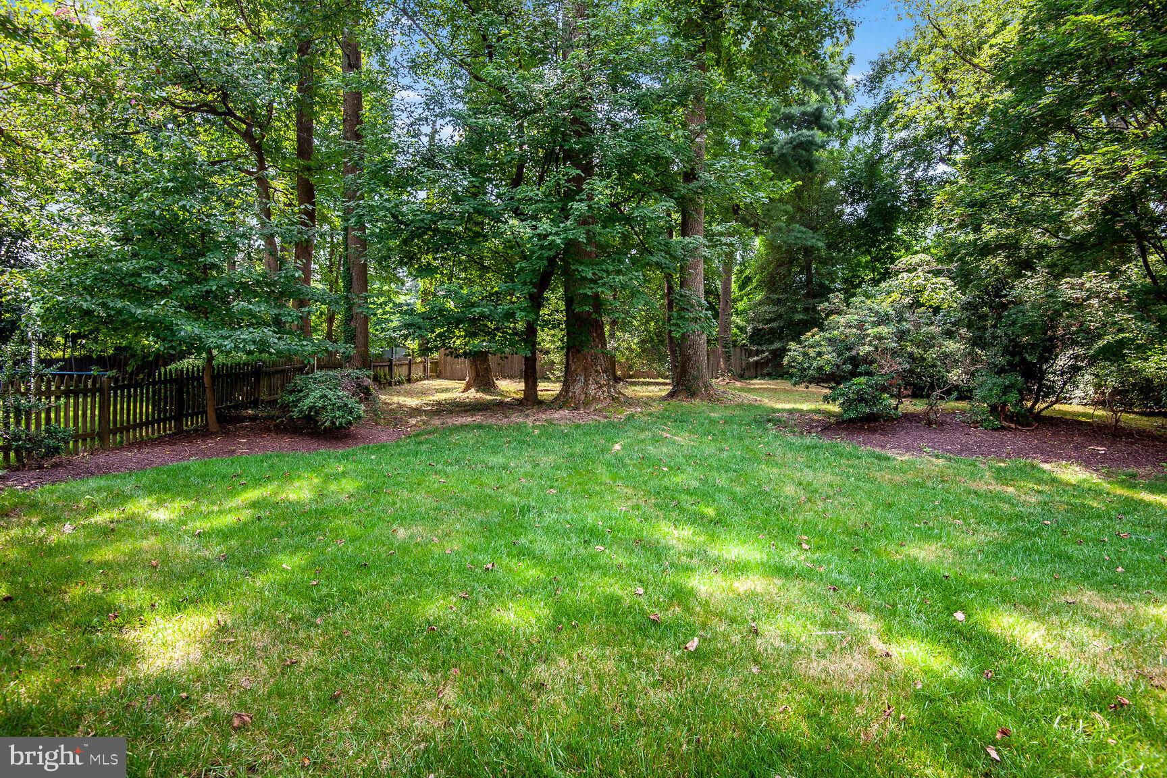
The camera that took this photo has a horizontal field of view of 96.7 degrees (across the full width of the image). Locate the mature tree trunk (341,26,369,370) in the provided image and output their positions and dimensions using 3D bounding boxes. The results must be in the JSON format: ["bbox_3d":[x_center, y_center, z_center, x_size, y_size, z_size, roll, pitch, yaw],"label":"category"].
[{"bbox_3d":[-8.001,-6.321,18.200,0.950,12.260,0.850,0,1,0],"label":"mature tree trunk"}]

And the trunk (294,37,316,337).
[{"bbox_3d":[-11.281,-7.699,21.000,0.850,13.110,0.750,0,1,0],"label":"trunk"}]

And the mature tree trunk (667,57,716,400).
[{"bbox_3d":[3.751,-5.555,18.000,1.500,11.930,1.250,0,1,0],"label":"mature tree trunk"}]

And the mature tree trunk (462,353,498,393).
[{"bbox_3d":[-4.131,-0.673,20.700,1.400,1.710,1.250,0,1,0],"label":"mature tree trunk"}]

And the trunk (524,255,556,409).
[{"bbox_3d":[-1.308,-1.676,15.500,0.920,4.440,0.650,0,1,0],"label":"trunk"}]

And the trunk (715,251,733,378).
[{"bbox_3d":[7.199,-3.751,26.500,0.850,6.570,0.750,0,1,0],"label":"trunk"}]

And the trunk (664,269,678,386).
[{"bbox_3d":[4.051,-2.828,24.000,0.600,5.400,0.500,0,1,0],"label":"trunk"}]

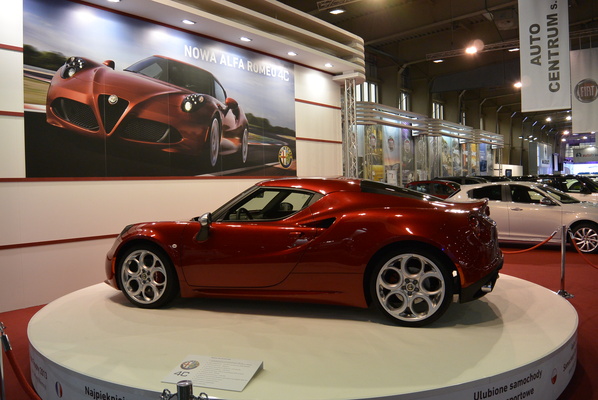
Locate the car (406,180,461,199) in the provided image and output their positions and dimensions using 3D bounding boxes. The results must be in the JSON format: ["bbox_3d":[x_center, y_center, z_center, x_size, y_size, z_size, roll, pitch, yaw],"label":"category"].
[{"bbox_3d":[5.300,0.040,17.000,4.100,1.450,1.760,0,3,41],"label":"car"}]

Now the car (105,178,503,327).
[{"bbox_3d":[-0.053,0.371,4.915,3.990,1.180,1.900,-1,2,18],"label":"car"}]

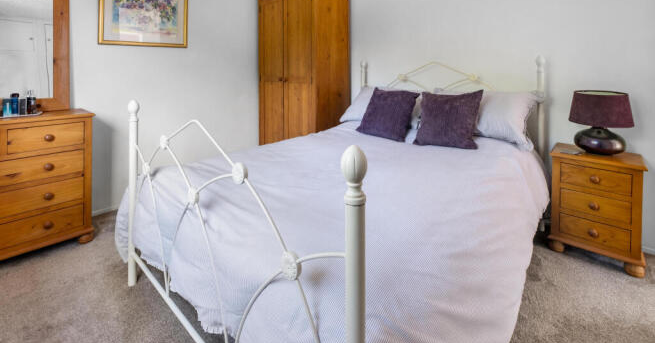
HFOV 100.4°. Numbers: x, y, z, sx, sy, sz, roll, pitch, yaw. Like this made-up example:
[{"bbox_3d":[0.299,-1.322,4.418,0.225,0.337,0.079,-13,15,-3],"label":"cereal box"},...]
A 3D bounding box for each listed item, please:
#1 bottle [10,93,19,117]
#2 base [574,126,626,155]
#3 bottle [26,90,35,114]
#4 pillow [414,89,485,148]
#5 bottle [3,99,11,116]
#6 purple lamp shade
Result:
[{"bbox_3d":[-2.178,-0.466,1.900,0.040,0.140,0.042,10,15,42],"label":"bottle"},{"bbox_3d":[1.740,-0.195,1.750,0.225,0.155,0.225,9,14,40],"label":"base"},{"bbox_3d":[-2.085,-0.492,1.920,0.040,0.152,0.042,10,15,42],"label":"bottle"},{"bbox_3d":[0.915,-0.393,2.065,0.430,0.420,0.150,7,-11,30],"label":"pillow"},{"bbox_3d":[-2.150,-0.426,1.830,0.037,0.112,0.045,10,15,42],"label":"bottle"},{"bbox_3d":[1.725,-0.400,1.730,0.285,0.190,0.285,9,14,40],"label":"purple lamp shade"}]

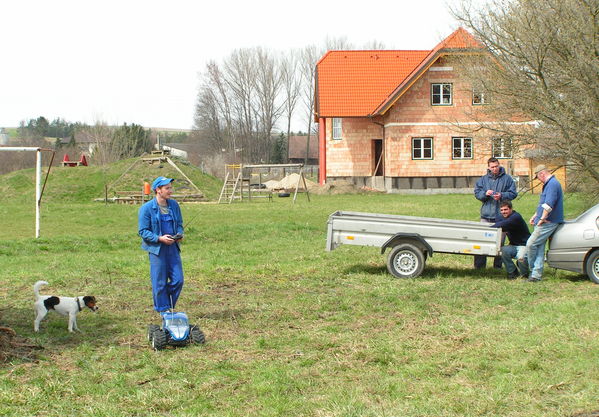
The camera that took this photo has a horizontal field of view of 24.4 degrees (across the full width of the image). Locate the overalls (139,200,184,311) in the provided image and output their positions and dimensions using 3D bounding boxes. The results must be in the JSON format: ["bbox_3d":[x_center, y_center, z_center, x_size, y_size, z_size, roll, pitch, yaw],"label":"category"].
[{"bbox_3d":[-1.735,0.591,17.400,0.560,1.440,0.420,-1,2,-30],"label":"overalls"}]

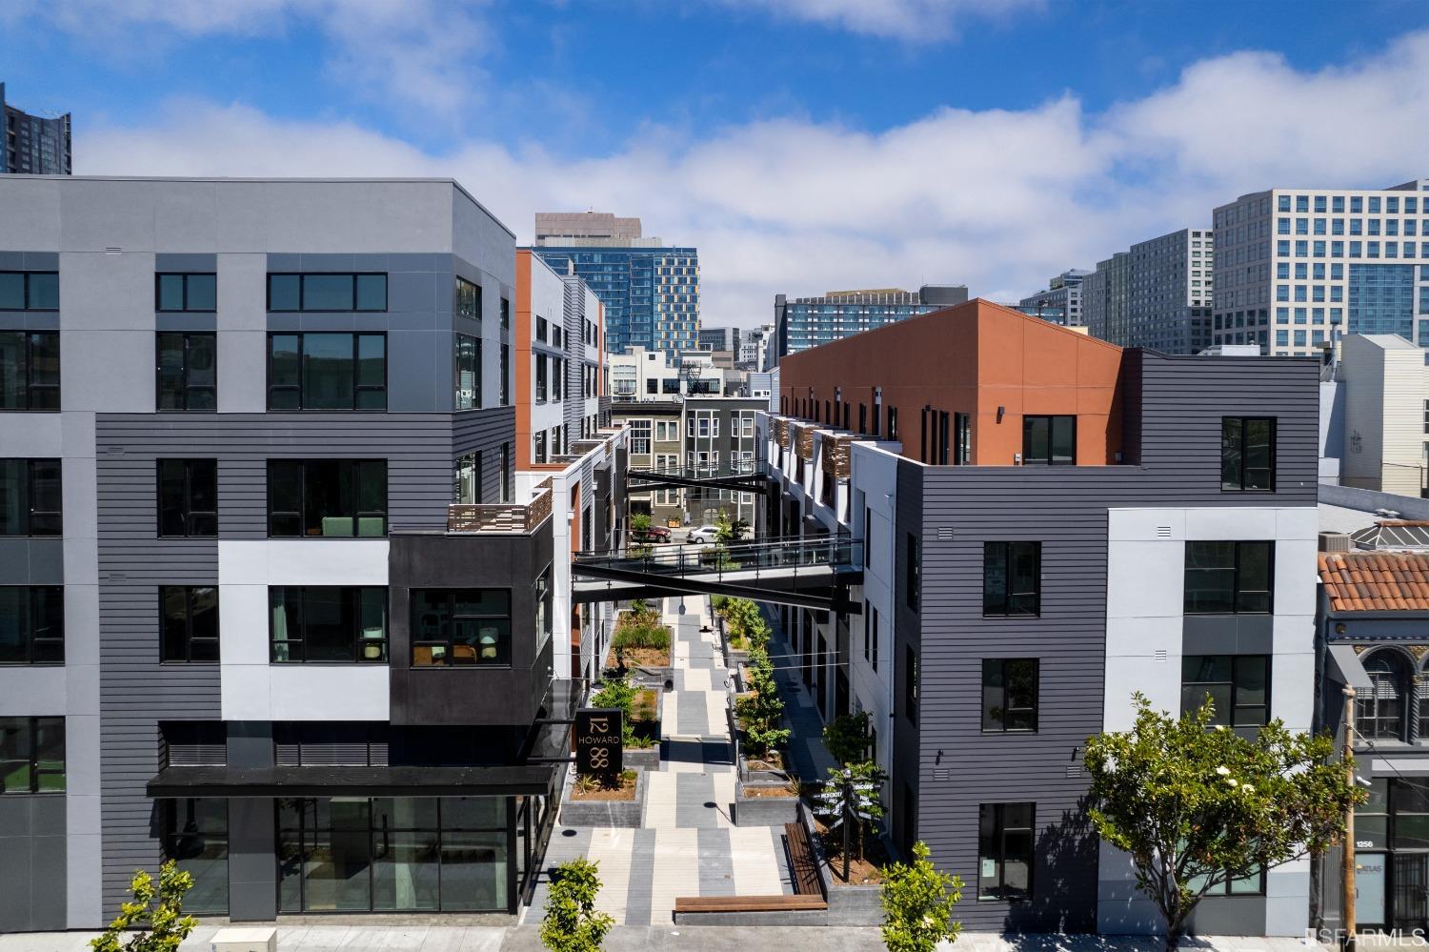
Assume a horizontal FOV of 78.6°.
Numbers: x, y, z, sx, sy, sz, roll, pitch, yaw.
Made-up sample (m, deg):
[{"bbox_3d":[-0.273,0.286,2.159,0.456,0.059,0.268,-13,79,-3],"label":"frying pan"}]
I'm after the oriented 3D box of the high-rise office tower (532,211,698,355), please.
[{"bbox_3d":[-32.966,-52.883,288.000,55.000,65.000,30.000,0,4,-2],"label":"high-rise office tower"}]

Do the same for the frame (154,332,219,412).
[{"bbox_3d":[-12.183,-2.424,20.150,1.408,1.848,0.160,0,3,-2],"label":"frame"}]

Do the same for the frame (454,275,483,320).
[{"bbox_3d":[-6.392,-4.595,22.800,0.140,0.970,2.750,0,4,-2],"label":"frame"}]

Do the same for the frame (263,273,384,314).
[{"bbox_3d":[-9.320,-4.420,21.000,2.920,0.980,0.140,0,4,-2],"label":"frame"}]

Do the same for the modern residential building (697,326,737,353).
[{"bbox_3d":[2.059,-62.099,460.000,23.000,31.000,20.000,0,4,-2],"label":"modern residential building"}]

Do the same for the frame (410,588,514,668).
[{"bbox_3d":[-5.872,3.537,20.248,2.379,1.875,0.160,0,3,-2],"label":"frame"}]

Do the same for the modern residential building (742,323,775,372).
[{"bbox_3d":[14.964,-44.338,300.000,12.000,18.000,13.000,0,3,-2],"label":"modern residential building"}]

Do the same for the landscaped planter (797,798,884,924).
[{"bbox_3d":[3.603,10.063,23.299,1.900,0.950,4.800,0,3,-2],"label":"landscaped planter"}]

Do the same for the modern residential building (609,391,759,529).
[{"bbox_3d":[-2.609,-1.577,85.000,14.300,12.100,11.000,0,4,-2],"label":"modern residential building"}]

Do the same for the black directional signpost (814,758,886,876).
[{"bbox_3d":[3.281,8.450,21.200,1.750,2.750,1.400,0,3,-2],"label":"black directional signpost"}]

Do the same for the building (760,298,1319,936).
[{"bbox_3d":[9.145,1.625,43.250,9.500,15.000,45.000,0,3,-2],"label":"building"}]

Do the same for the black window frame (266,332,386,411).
[{"bbox_3d":[-8.985,-2.429,20.245,2.765,1.842,0.160,0,3,-2],"label":"black window frame"}]

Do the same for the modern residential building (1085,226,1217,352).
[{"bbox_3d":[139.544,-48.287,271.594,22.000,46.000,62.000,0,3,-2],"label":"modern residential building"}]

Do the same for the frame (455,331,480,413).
[{"bbox_3d":[-6.392,-2.699,22.800,0.140,1.900,2.750,0,4,-2],"label":"frame"}]

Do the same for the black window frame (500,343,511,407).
[{"bbox_3d":[-6.564,-3.155,27.400,0.140,1.920,1.450,0,4,-2],"label":"black window frame"}]

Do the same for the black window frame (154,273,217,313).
[{"bbox_3d":[-12.152,-4.228,20.087,1.390,0.919,0.160,0,3,-2],"label":"black window frame"}]

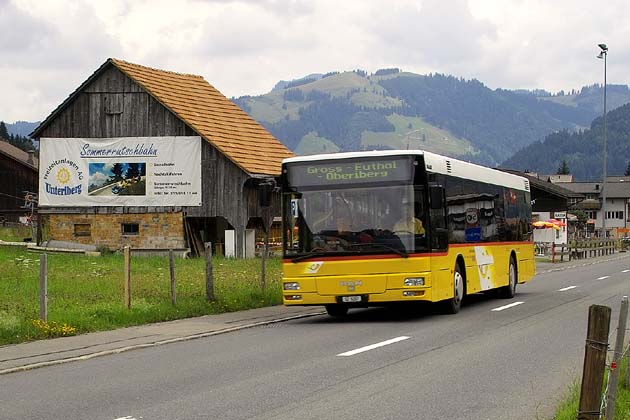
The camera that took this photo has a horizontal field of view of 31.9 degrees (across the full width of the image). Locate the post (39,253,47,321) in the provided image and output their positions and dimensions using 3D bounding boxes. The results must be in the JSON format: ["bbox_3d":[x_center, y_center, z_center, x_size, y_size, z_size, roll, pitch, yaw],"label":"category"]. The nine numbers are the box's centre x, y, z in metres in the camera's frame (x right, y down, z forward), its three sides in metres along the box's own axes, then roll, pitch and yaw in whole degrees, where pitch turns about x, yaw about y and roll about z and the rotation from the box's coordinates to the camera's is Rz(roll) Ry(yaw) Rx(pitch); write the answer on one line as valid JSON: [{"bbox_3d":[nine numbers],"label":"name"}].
[{"bbox_3d":[-4.120,1.173,16.714,0.110,1.035,0.110,0,-1,21],"label":"post"}]

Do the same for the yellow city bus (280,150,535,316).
[{"bbox_3d":[2.293,0.502,22.146,2.530,2.794,9.824,-2,-2,21],"label":"yellow city bus"}]

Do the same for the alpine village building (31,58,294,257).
[{"bbox_3d":[-6.028,-2.072,49.687,11.185,8.577,7.326,0,-1,26],"label":"alpine village building"}]

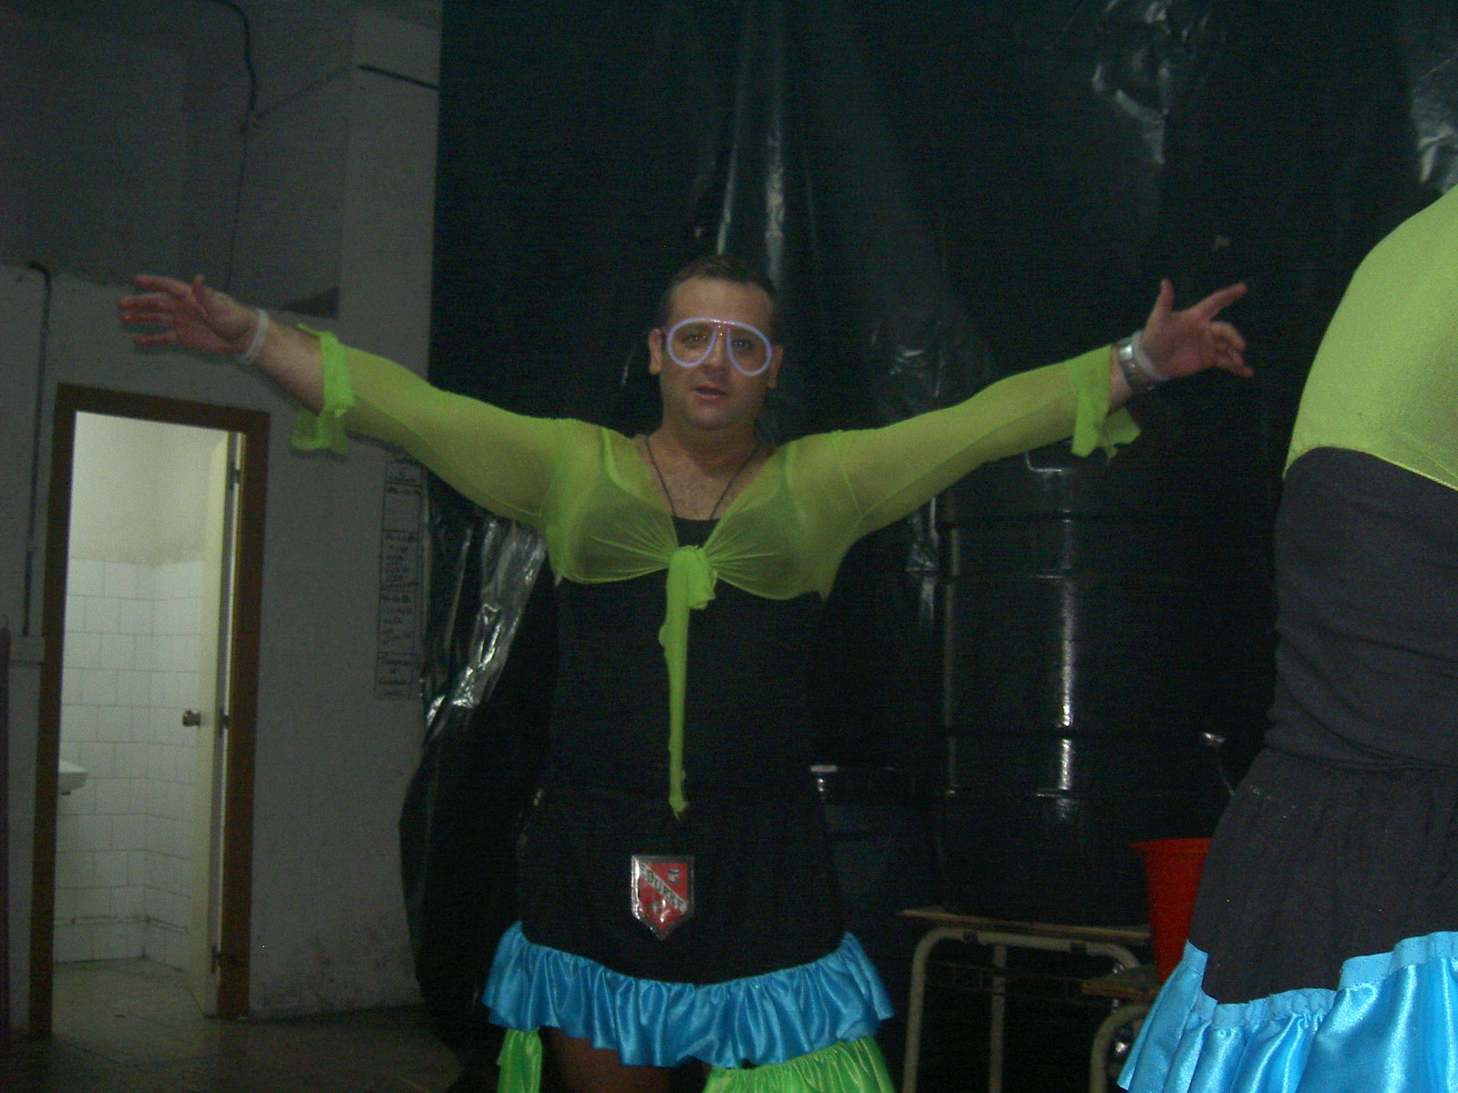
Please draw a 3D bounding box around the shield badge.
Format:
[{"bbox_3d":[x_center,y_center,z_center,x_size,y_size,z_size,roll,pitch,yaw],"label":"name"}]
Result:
[{"bbox_3d":[-0.089,0.468,2.190,0.083,0.112,0.012,1,-5,5],"label":"shield badge"}]

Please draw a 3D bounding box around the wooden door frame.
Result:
[{"bbox_3d":[-1.920,0.540,5.420,0.760,2.100,0.100,6,-7,-42],"label":"wooden door frame"}]

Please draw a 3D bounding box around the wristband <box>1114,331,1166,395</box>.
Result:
[{"bbox_3d":[0.552,-0.245,2.190,0.043,0.078,0.064,-28,0,20],"label":"wristband"}]

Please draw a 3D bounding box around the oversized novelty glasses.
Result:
[{"bbox_3d":[-0.012,-0.288,2.365,0.155,0.073,0.120,7,7,-1],"label":"oversized novelty glasses"}]

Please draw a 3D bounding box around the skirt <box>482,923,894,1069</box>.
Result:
[{"bbox_3d":[-0.058,0.617,2.340,0.580,0.155,0.430,1,-5,0],"label":"skirt"}]

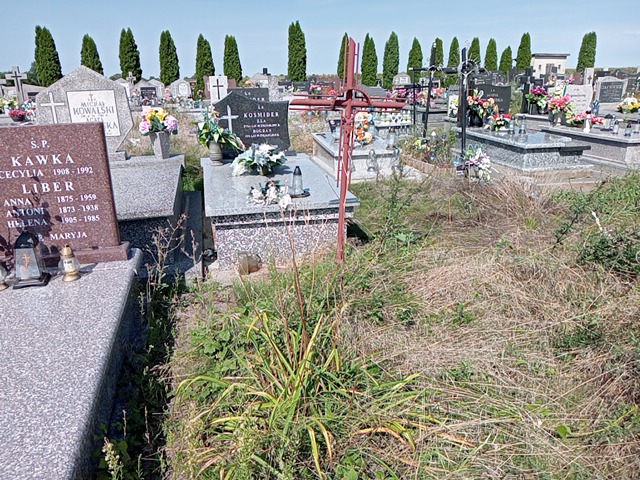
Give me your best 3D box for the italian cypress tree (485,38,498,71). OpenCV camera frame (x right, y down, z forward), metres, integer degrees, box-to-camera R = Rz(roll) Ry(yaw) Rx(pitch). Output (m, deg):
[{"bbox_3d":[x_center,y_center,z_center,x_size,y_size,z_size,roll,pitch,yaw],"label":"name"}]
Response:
[{"bbox_3d":[12.571,-12.810,37.976,1.000,3.654,1.000,4,18,17],"label":"italian cypress tree"}]

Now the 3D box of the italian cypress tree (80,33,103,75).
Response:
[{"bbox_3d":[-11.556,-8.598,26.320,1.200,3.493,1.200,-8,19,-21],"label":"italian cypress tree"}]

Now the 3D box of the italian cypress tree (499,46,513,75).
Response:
[{"bbox_3d":[13.862,-12.791,38.644,1.000,3.170,1.000,5,19,18],"label":"italian cypress tree"}]

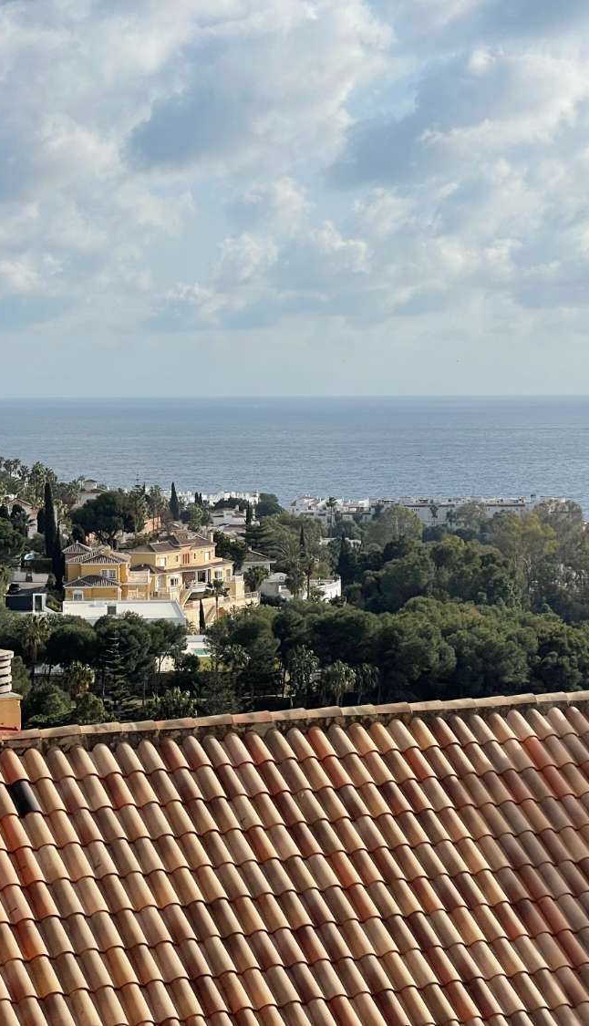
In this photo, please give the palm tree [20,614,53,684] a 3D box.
[{"bbox_3d":[-31.635,16.702,310.000,3.900,8.700,3.900,0,3,0],"label":"palm tree"}]

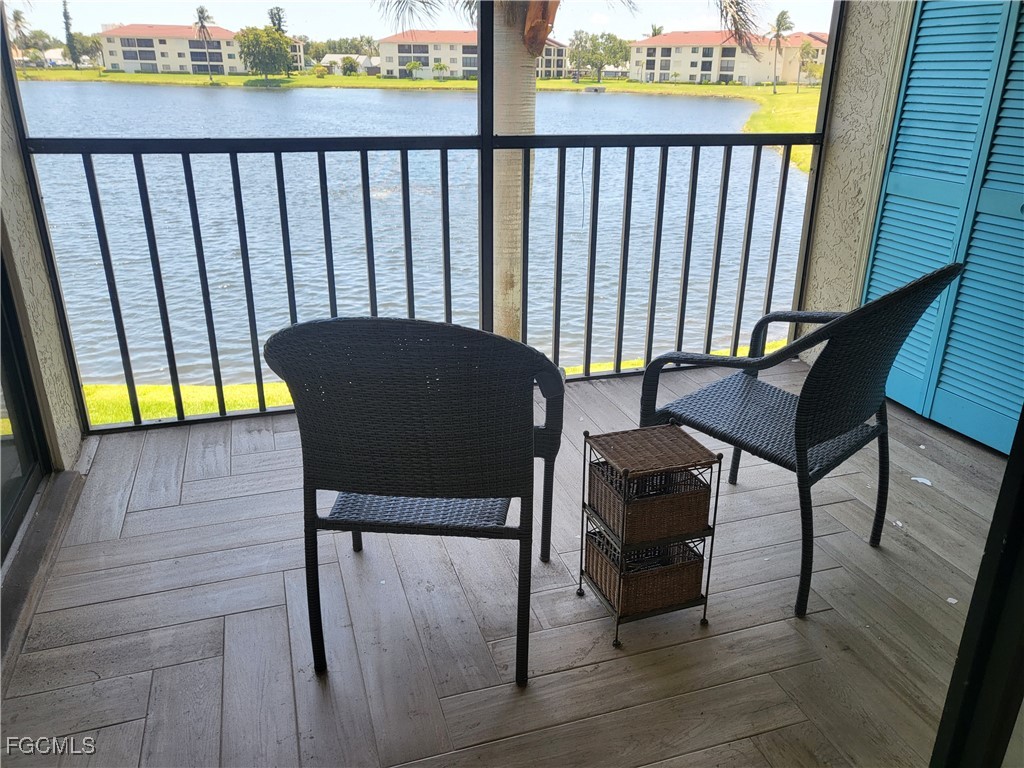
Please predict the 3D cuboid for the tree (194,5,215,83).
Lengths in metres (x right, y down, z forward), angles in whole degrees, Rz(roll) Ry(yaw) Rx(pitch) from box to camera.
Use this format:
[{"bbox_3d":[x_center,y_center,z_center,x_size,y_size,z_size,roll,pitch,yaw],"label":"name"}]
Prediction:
[{"bbox_3d":[-59.933,-66.047,149.482,4.000,13.500,4.000,0,22,0],"label":"tree"}]

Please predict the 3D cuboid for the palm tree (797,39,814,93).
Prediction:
[{"bbox_3d":[50.497,-55.203,133.377,3.300,8.700,3.300,0,22,0],"label":"palm tree"}]

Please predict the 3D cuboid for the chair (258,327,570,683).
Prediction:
[{"bbox_3d":[-0.193,0.187,1.783,0.600,0.890,0.635,2,22,4],"label":"chair"}]

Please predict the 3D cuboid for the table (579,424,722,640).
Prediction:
[{"bbox_3d":[0.338,0.360,1.916,0.265,0.477,0.225,-7,23,-18],"label":"table"}]

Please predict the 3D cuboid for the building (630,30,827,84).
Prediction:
[{"bbox_3d":[49.523,-73.465,172.911,44.000,11.300,18.000,8,23,18],"label":"building"}]

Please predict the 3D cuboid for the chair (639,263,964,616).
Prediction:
[{"bbox_3d":[0.786,0.067,2.101,0.600,0.890,0.635,-19,29,-40],"label":"chair"}]

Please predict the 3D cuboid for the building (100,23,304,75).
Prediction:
[{"bbox_3d":[-74.333,-81.750,188.311,46.000,11.300,18.000,0,22,-2],"label":"building"}]

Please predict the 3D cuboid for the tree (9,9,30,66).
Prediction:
[{"bbox_3d":[-104.757,-72.488,162.725,4.500,12.200,4.500,0,22,0],"label":"tree"}]

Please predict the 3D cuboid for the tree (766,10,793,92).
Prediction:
[{"bbox_3d":[45.787,-56.220,130.594,4.300,12.900,4.300,0,22,0],"label":"tree"}]

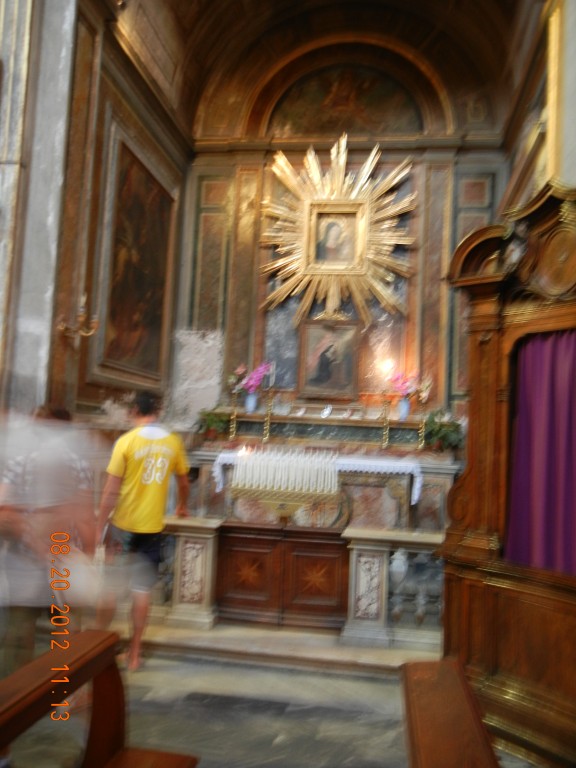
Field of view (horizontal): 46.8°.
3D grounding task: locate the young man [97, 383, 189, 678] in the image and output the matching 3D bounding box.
[{"bbox_3d":[-0.958,0.935,4.432,0.550,1.770,0.400,4,-4,-7],"label":"young man"}]

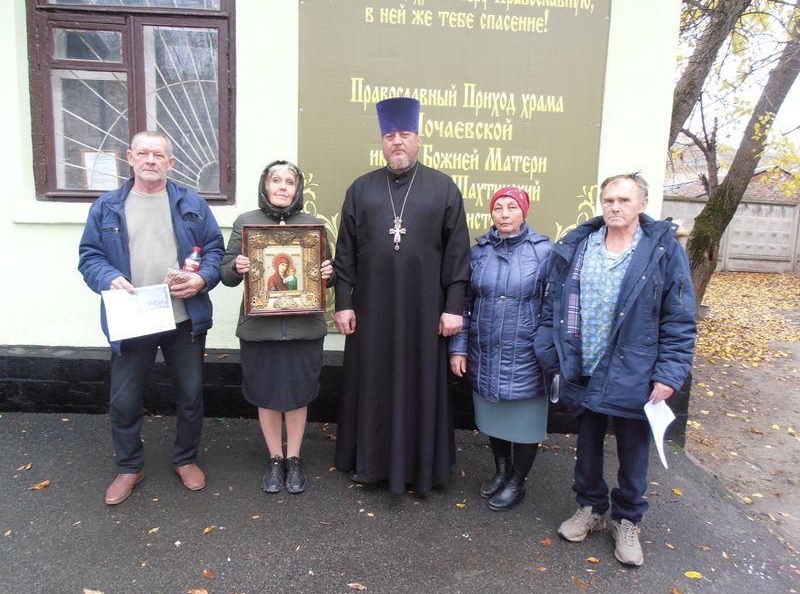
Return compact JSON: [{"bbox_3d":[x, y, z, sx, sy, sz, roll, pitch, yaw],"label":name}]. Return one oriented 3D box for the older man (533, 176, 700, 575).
[{"bbox_3d":[0.922,0.287,2.378,0.620,1.599,0.420,6,9,30],"label":"older man"}]

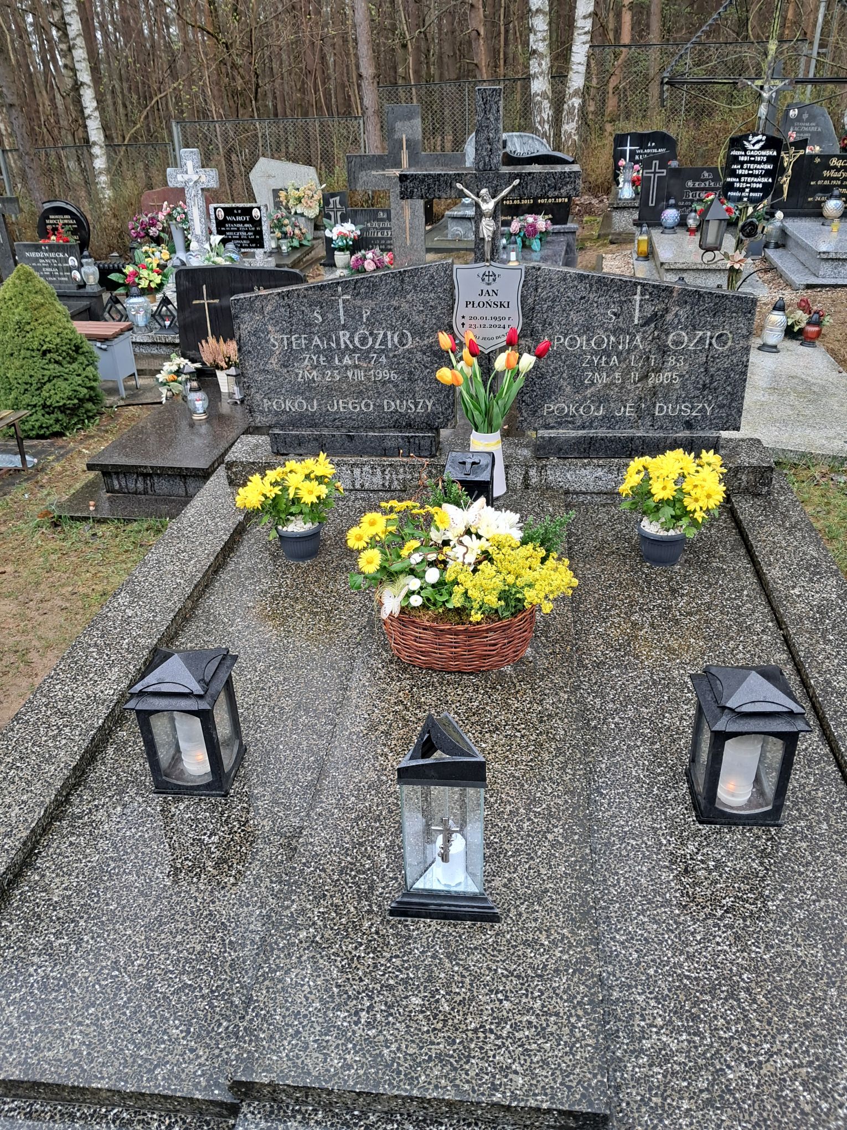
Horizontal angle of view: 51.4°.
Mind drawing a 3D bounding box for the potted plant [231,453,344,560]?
[{"bbox_3d":[-0.360,-0.161,2.390,0.275,0.285,0.240,1,29,6],"label":"potted plant"}]

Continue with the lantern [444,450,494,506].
[{"bbox_3d":[0.130,-0.182,2.458,0.124,0.226,0.130,1,29,7],"label":"lantern"}]

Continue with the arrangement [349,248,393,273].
[{"bbox_3d":[-0.411,-2.381,6.900,0.340,0.210,0.270,1,26,6],"label":"arrangement"}]

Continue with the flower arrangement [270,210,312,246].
[{"bbox_3d":[-1.255,-3.168,8.296,0.380,0.300,0.290,1,29,7],"label":"flower arrangement"}]

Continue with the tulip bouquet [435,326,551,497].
[{"bbox_3d":[0.201,-0.442,2.611,0.330,0.530,0.235,1,29,7],"label":"tulip bouquet"}]

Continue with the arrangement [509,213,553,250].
[{"bbox_3d":[0.800,-2.487,6.578,0.340,0.250,0.270,1,29,7],"label":"arrangement"}]

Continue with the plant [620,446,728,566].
[{"bbox_3d":[0.643,-0.150,2.290,0.270,0.295,0.250,1,29,6],"label":"plant"}]

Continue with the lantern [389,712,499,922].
[{"bbox_3d":[0.033,0.344,1.288,0.164,0.350,0.150,1,29,7],"label":"lantern"}]

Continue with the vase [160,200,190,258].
[{"bbox_3d":[-1.976,-2.674,7.053,0.245,0.440,0.230,1,29,7],"label":"vase"}]

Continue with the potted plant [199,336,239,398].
[{"bbox_3d":[-0.972,-0.946,4.209,0.200,0.310,0.190,1,29,7],"label":"potted plant"}]

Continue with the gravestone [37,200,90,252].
[{"bbox_3d":[-3.736,-3.495,9.149,0.550,0.550,0.130,3,29,10],"label":"gravestone"}]

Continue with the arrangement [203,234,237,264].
[{"bbox_3d":[-1.739,-2.678,7.500,0.290,0.250,0.220,0,26,4],"label":"arrangement"}]

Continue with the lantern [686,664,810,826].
[{"bbox_3d":[0.548,0.294,1.502,0.150,0.272,0.150,1,29,7],"label":"lantern"}]

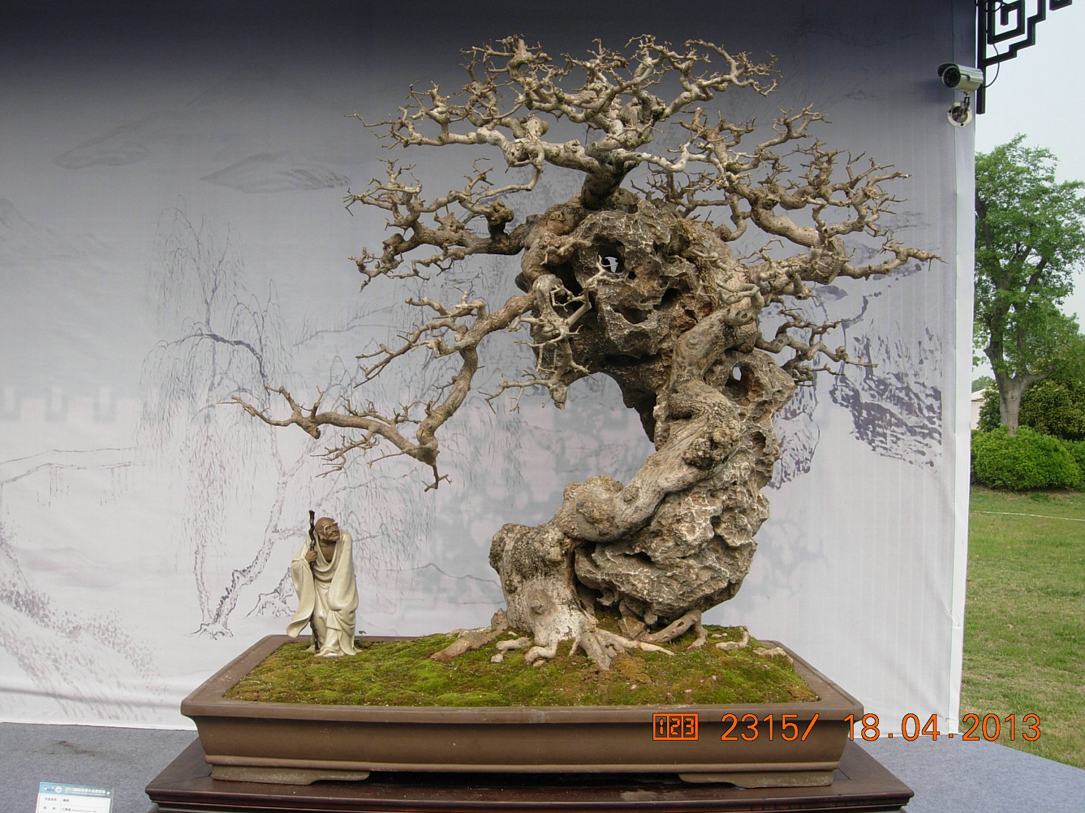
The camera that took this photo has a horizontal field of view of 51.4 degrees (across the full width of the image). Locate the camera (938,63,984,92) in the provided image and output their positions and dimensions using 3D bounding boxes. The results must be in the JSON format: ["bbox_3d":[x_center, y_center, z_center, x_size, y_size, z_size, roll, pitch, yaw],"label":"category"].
[{"bbox_3d":[1.298,-1.020,3.500,0.140,0.073,0.070,1,-1,-34],"label":"camera"}]

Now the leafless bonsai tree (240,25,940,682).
[{"bbox_3d":[0.078,-0.101,2.100,1.290,1.170,0.780,0,-1,0],"label":"leafless bonsai tree"}]

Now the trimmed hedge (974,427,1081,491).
[{"bbox_3d":[9.100,0.960,21.500,2.400,1.200,1.900,0,-1,0],"label":"trimmed hedge"}]

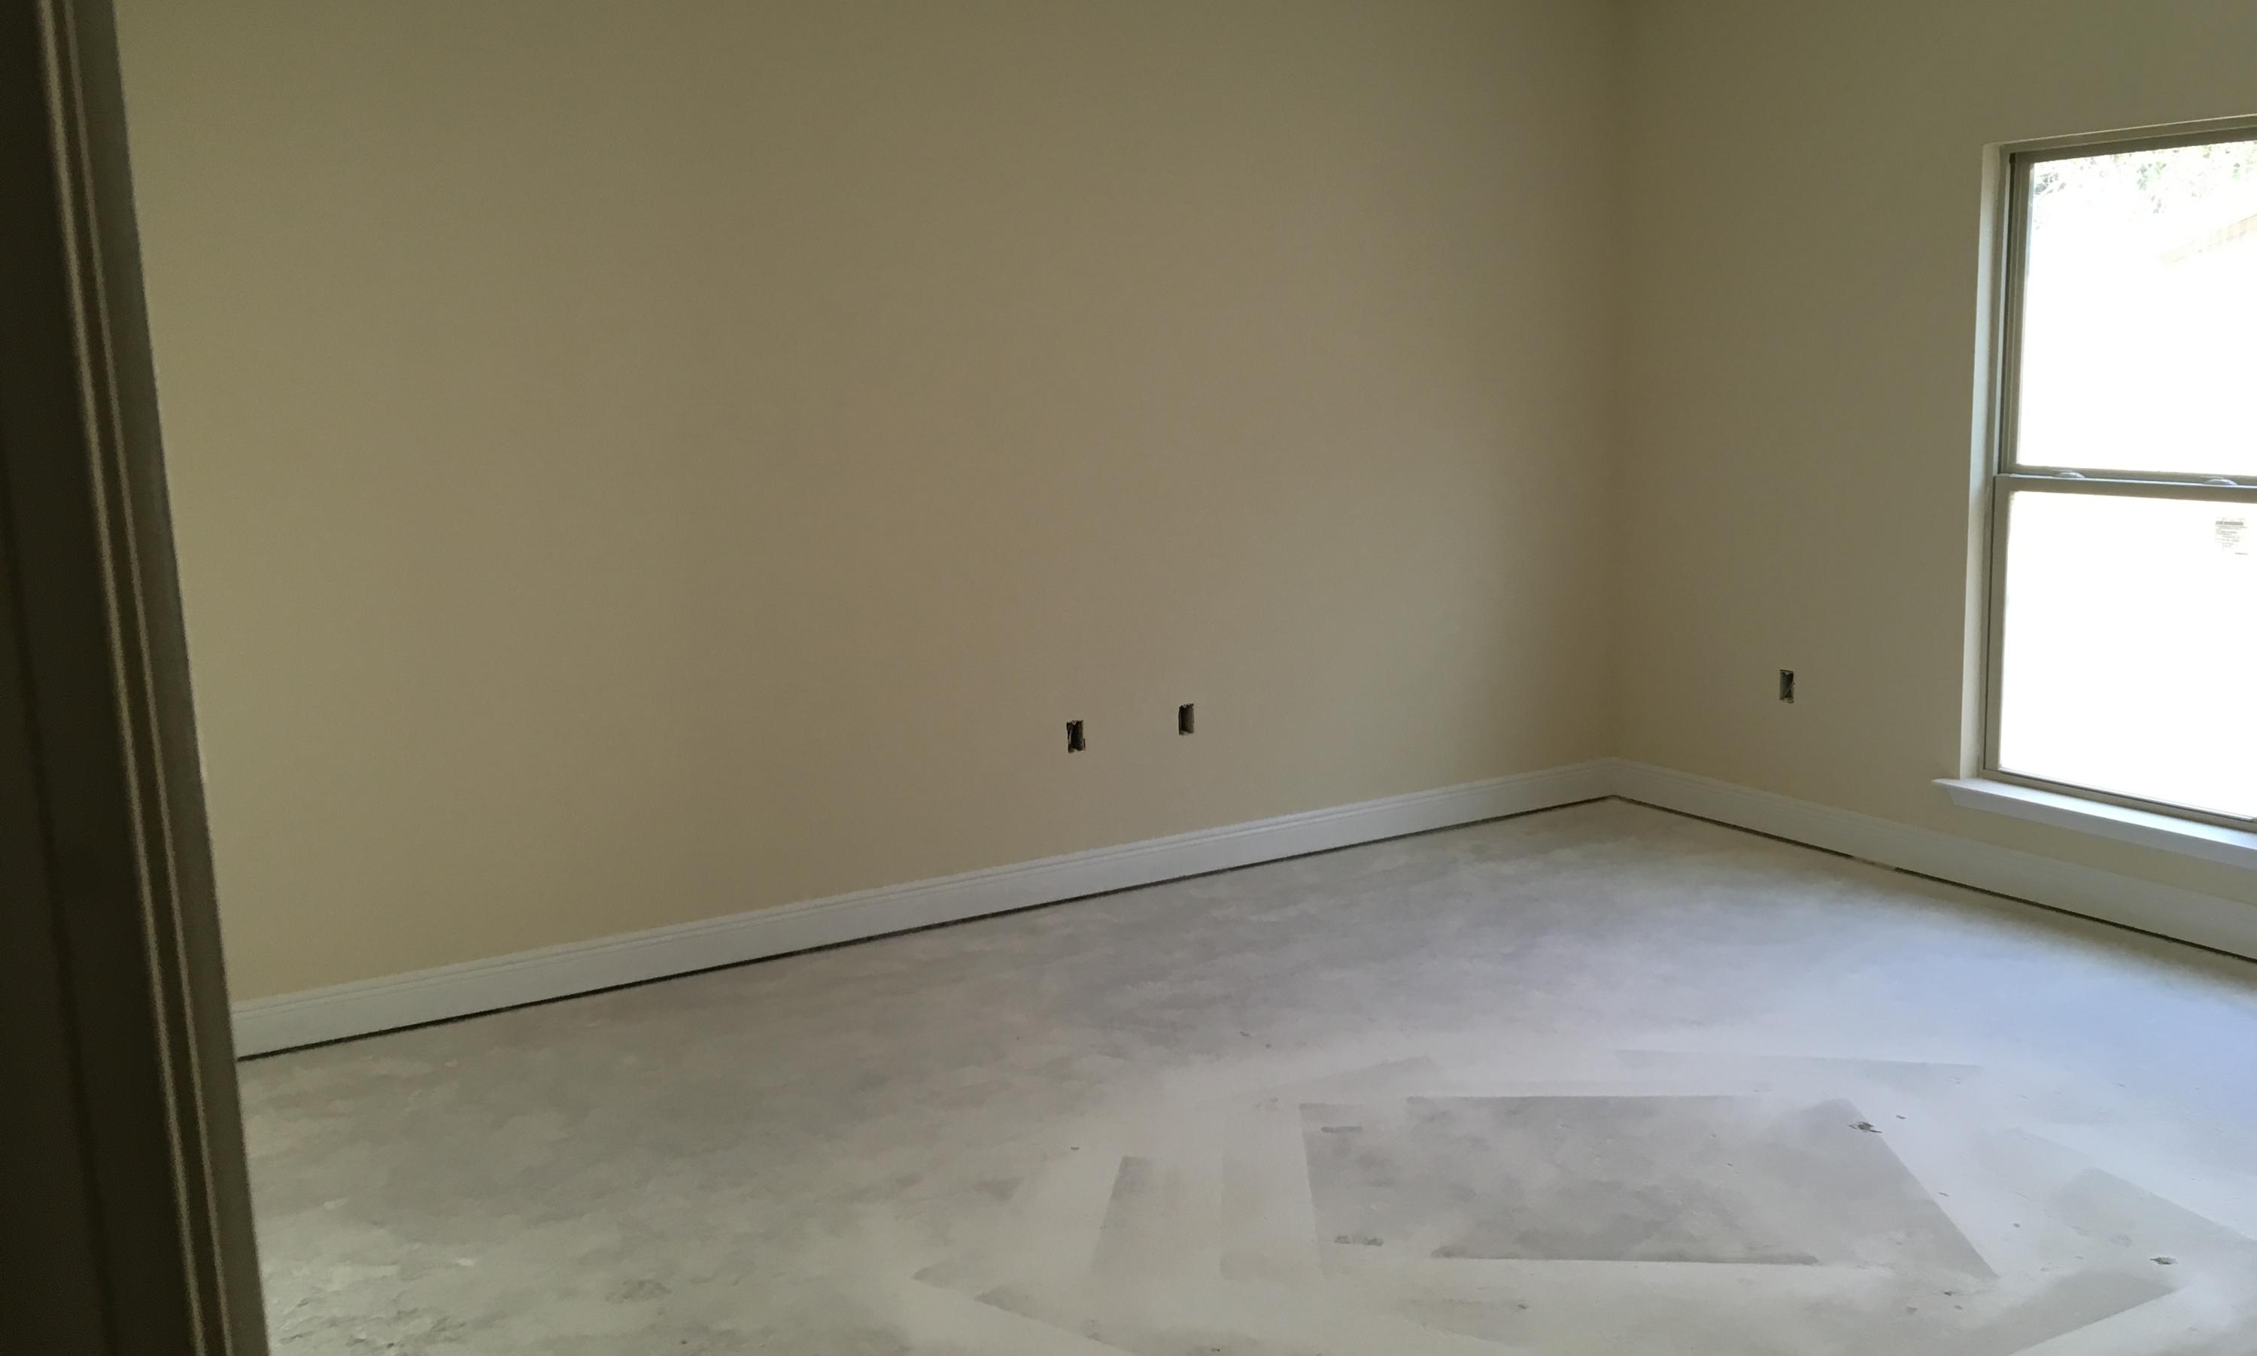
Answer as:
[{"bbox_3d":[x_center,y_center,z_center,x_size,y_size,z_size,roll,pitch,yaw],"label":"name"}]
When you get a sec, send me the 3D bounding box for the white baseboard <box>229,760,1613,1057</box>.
[{"bbox_3d":[-0.237,0.599,5.670,4.482,0.135,0.020,-7,11,-28],"label":"white baseboard"}]

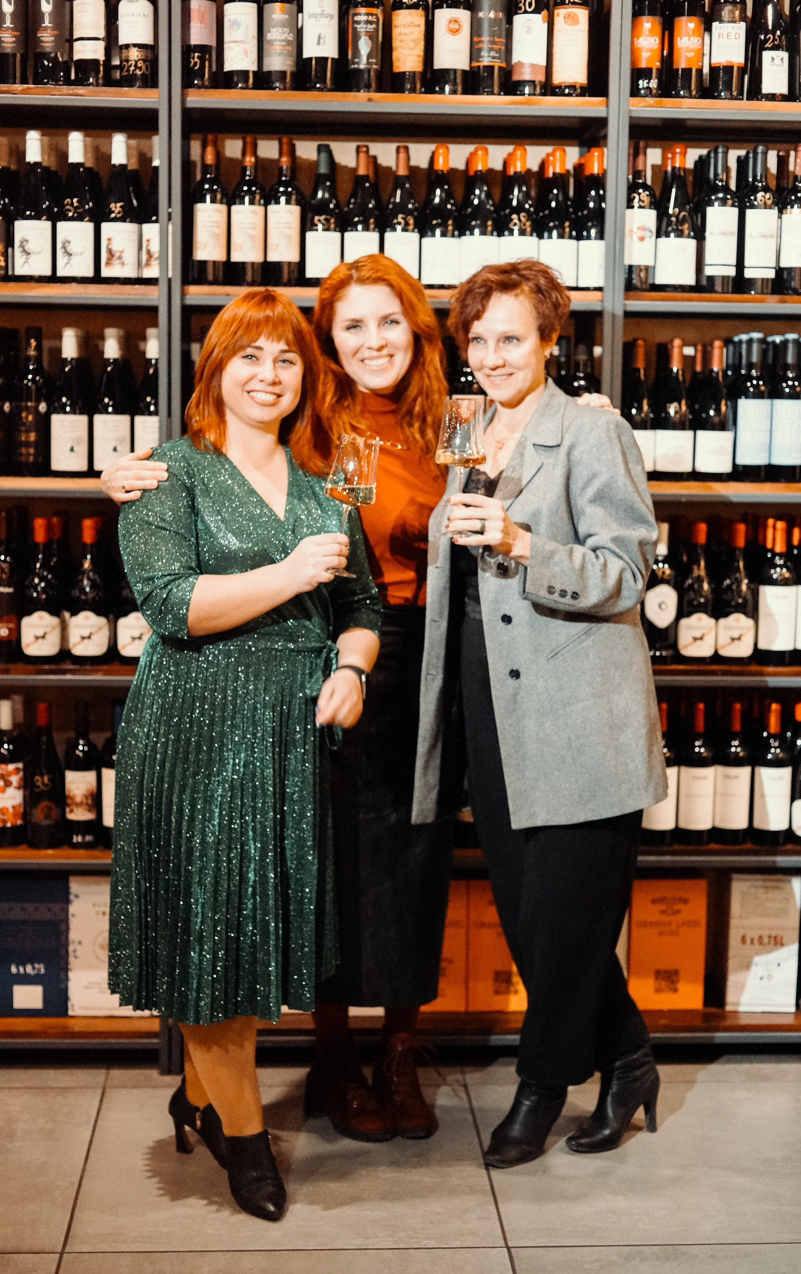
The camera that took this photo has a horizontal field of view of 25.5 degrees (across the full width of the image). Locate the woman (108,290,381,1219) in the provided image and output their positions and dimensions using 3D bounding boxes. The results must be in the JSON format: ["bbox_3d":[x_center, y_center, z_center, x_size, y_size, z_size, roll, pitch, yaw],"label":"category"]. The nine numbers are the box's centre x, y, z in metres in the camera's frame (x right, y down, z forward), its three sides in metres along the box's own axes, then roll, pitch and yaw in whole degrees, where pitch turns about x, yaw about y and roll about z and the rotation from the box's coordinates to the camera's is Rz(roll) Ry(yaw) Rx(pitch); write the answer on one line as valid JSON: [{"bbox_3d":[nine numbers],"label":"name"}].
[{"bbox_3d":[-0.283,0.200,3.122,0.470,1.600,0.430,-1,8,-15],"label":"woman"}]

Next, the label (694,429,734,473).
[{"bbox_3d":[0.670,-0.396,3.789,0.084,0.088,0.030,0,7,-3],"label":"label"}]

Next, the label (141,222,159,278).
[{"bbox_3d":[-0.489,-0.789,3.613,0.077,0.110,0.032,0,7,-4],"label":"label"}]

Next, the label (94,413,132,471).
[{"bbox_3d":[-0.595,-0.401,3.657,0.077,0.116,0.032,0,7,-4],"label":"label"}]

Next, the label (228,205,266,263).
[{"bbox_3d":[-0.316,-0.836,3.678,0.072,0.116,0.030,0,7,-3],"label":"label"}]

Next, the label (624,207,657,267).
[{"bbox_3d":[0.513,-0.847,3.757,0.067,0.119,0.029,1,7,0],"label":"label"}]

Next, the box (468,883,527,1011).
[{"bbox_3d":[0.223,0.654,3.952,0.166,0.291,0.245,0,8,-3],"label":"box"}]

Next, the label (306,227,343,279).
[{"bbox_3d":[-0.157,-0.783,3.621,0.074,0.096,0.025,1,7,-3],"label":"label"}]

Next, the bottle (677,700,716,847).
[{"bbox_3d":[0.649,0.298,3.898,0.079,0.313,0.079,0,7,-3],"label":"bottle"}]

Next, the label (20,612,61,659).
[{"bbox_3d":[-0.747,-0.007,3.676,0.083,0.094,0.031,0,7,-11],"label":"label"}]

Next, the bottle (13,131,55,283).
[{"bbox_3d":[-0.770,-0.895,3.705,0.082,0.320,0.082,0,7,-6],"label":"bottle"}]

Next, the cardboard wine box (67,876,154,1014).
[{"bbox_3d":[-0.638,0.656,3.955,0.180,0.311,0.250,0,7,-4],"label":"cardboard wine box"}]

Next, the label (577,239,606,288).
[{"bbox_3d":[0.409,-0.776,3.673,0.082,0.097,0.032,0,7,-4],"label":"label"}]

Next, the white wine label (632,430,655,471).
[{"bbox_3d":[0.503,-0.396,3.780,0.080,0.087,0.030,0,7,-3],"label":"white wine label"}]

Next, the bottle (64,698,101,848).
[{"bbox_3d":[-0.678,0.288,3.766,0.077,0.311,0.077,0,7,-4],"label":"bottle"}]

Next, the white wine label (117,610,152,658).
[{"bbox_3d":[-0.548,-0.005,3.680,0.081,0.094,0.024,0,8,-3],"label":"white wine label"}]

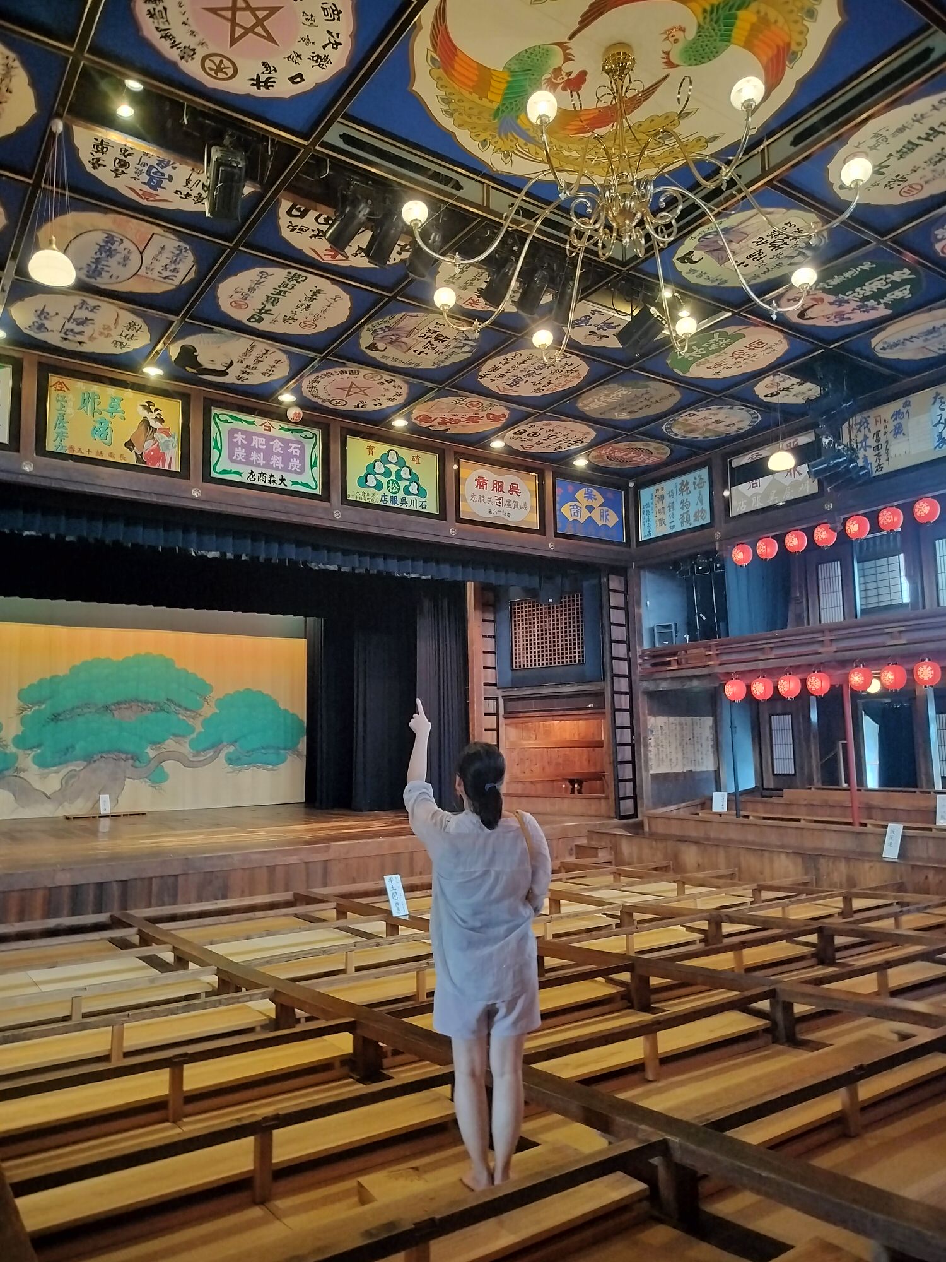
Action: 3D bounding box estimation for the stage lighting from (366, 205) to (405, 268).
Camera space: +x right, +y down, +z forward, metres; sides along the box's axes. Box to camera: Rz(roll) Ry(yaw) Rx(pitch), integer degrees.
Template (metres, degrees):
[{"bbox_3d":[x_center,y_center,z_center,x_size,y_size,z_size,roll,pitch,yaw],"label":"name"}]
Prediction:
[{"bbox_3d":[-0.764,-3.371,7.489,0.220,0.420,0.230,6,27,-42],"label":"stage lighting"}]

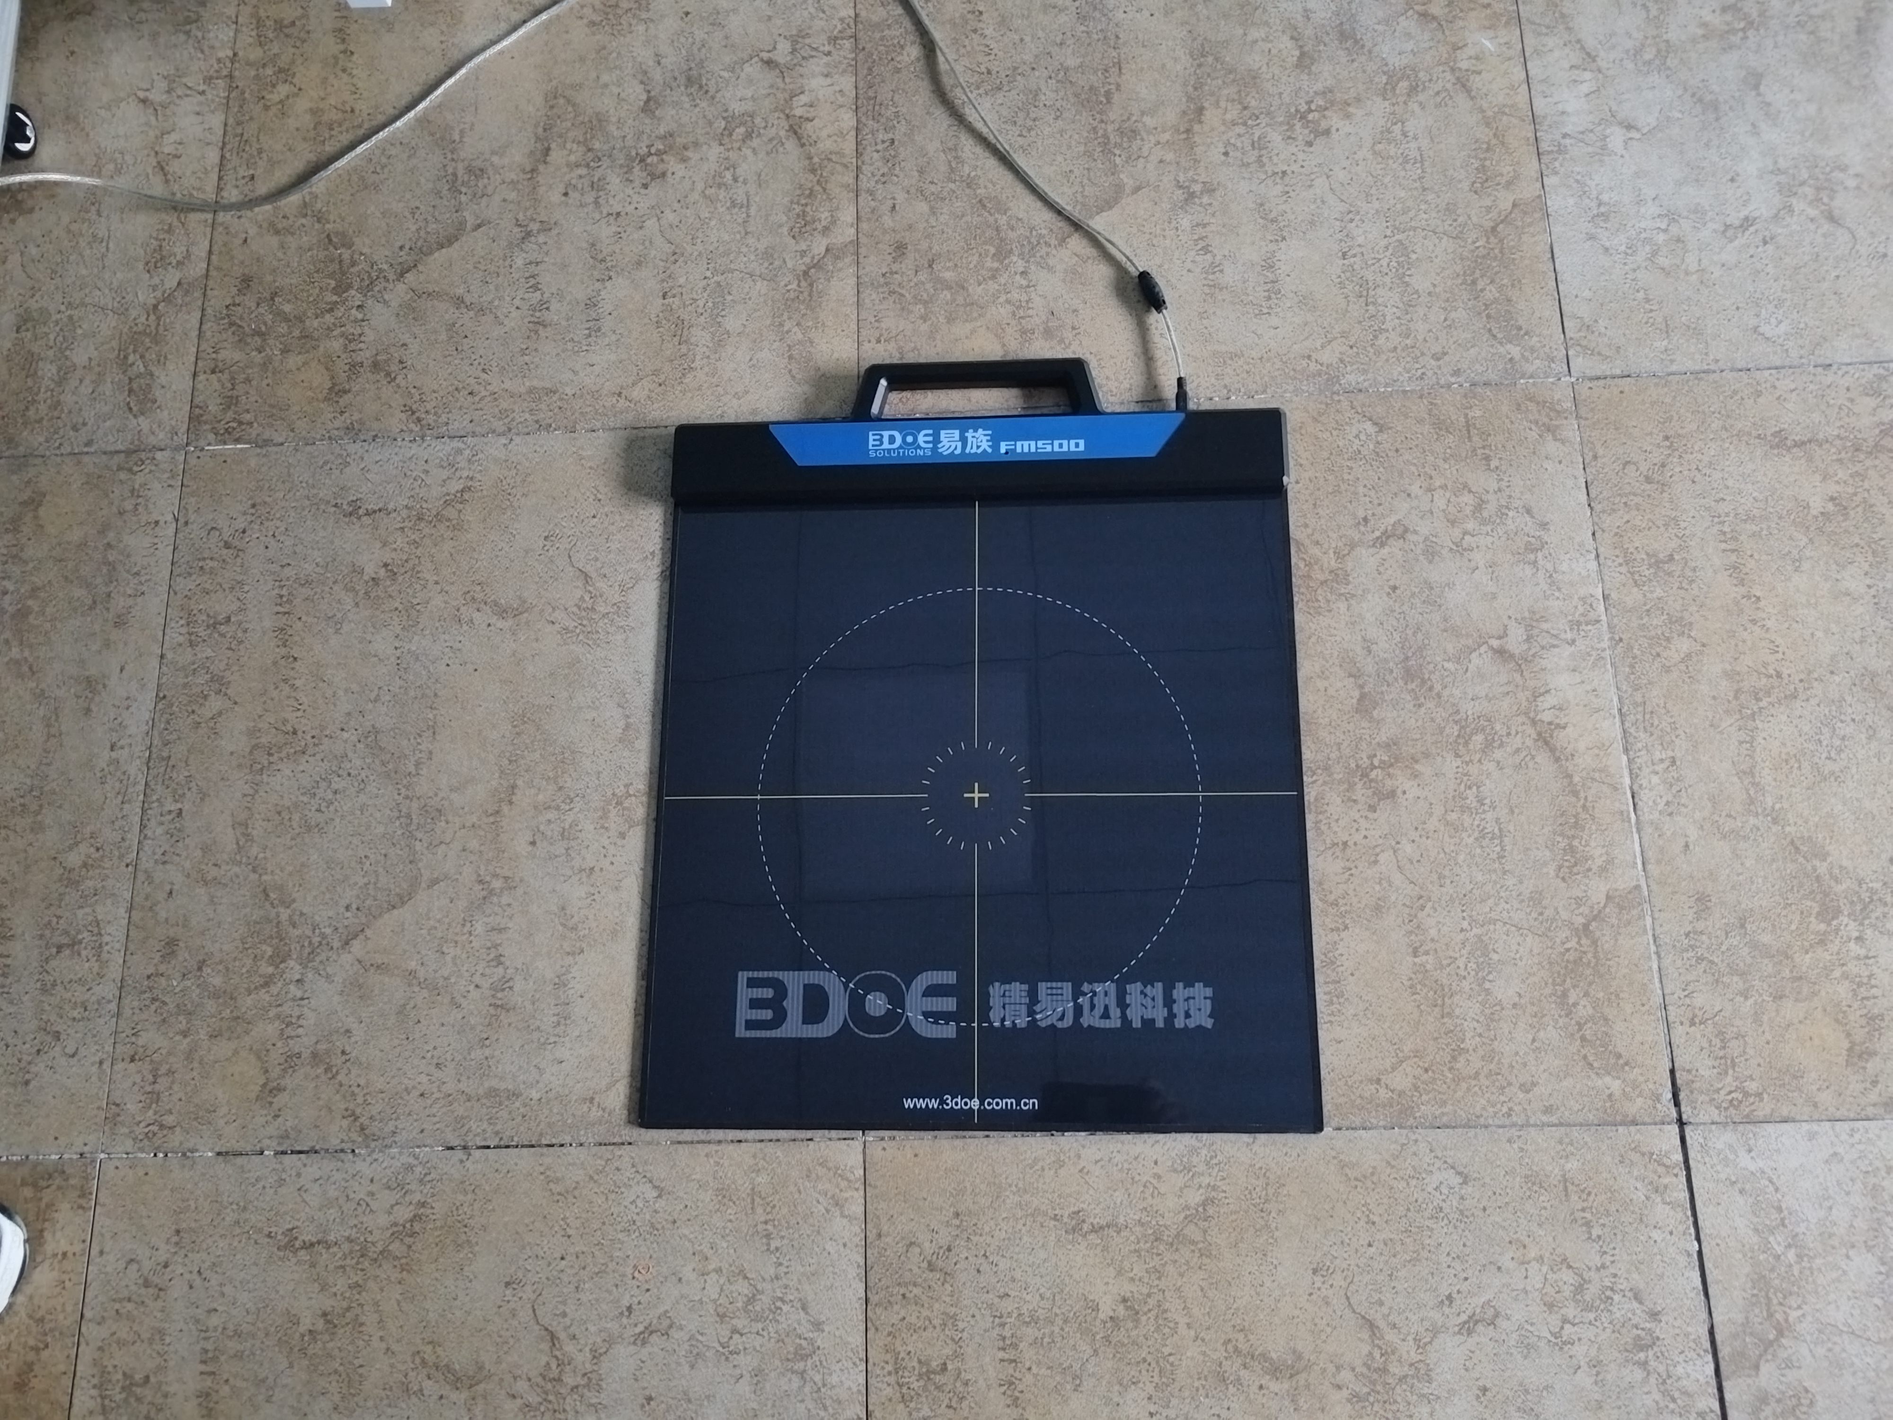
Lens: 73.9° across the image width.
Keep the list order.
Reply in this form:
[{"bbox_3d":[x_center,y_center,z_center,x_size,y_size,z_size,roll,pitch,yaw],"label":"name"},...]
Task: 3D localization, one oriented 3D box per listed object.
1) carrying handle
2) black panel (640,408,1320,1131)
[{"bbox_3d":[0.027,-0.268,1.070,0.212,0.022,0.053,-1,77,3],"label":"carrying handle"},{"bbox_3d":[0.024,0.036,1.003,0.512,0.028,0.571,-1,77,3],"label":"black panel"}]

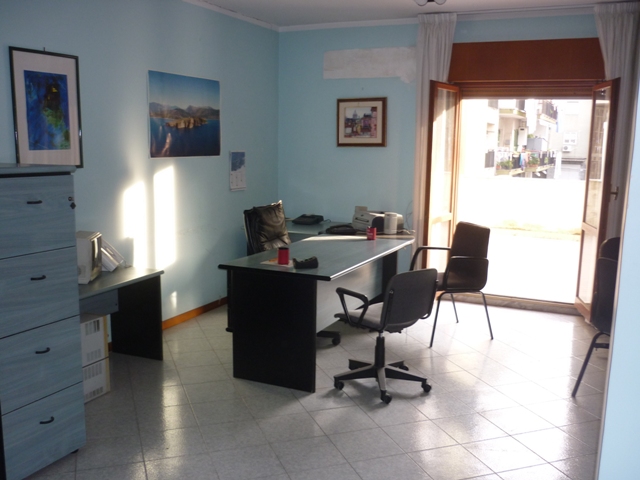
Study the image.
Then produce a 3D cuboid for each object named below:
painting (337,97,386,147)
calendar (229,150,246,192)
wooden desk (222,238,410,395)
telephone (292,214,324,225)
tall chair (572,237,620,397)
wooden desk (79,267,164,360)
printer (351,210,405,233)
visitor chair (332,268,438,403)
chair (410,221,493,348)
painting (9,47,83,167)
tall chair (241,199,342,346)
[{"bbox_3d":[0.398,-1.128,5.861,0.515,0.465,0.030,5,10,25],"label":"painting"},{"bbox_3d":[-0.751,-0.636,5.638,0.015,0.360,0.260,5,10,25],"label":"calendar"},{"bbox_3d":[0.081,0.433,4.546,0.780,0.730,1.780,5,10,25],"label":"wooden desk"},{"bbox_3d":[-0.108,-0.217,6.005,0.250,0.090,0.220,7,11,34],"label":"telephone"},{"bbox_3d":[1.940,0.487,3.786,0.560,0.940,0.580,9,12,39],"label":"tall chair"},{"bbox_3d":[-1.492,0.576,3.777,0.470,0.620,1.060,5,10,25],"label":"wooden desk"},{"bbox_3d":[0.528,-0.201,5.733,0.330,0.190,0.360,-4,10,-31],"label":"printer"},{"bbox_3d":[0.404,0.526,3.807,0.600,0.790,0.590,-8,13,-44],"label":"visitor chair"},{"bbox_3d":[1.023,0.329,4.852,0.620,0.880,0.560,-2,9,-18],"label":"chair"},{"bbox_3d":[-1.642,-0.779,3.700,0.025,0.700,0.500,5,10,25],"label":"painting"},{"bbox_3d":[-0.160,0.255,4.646,0.660,1.050,0.620,4,9,22],"label":"tall chair"}]

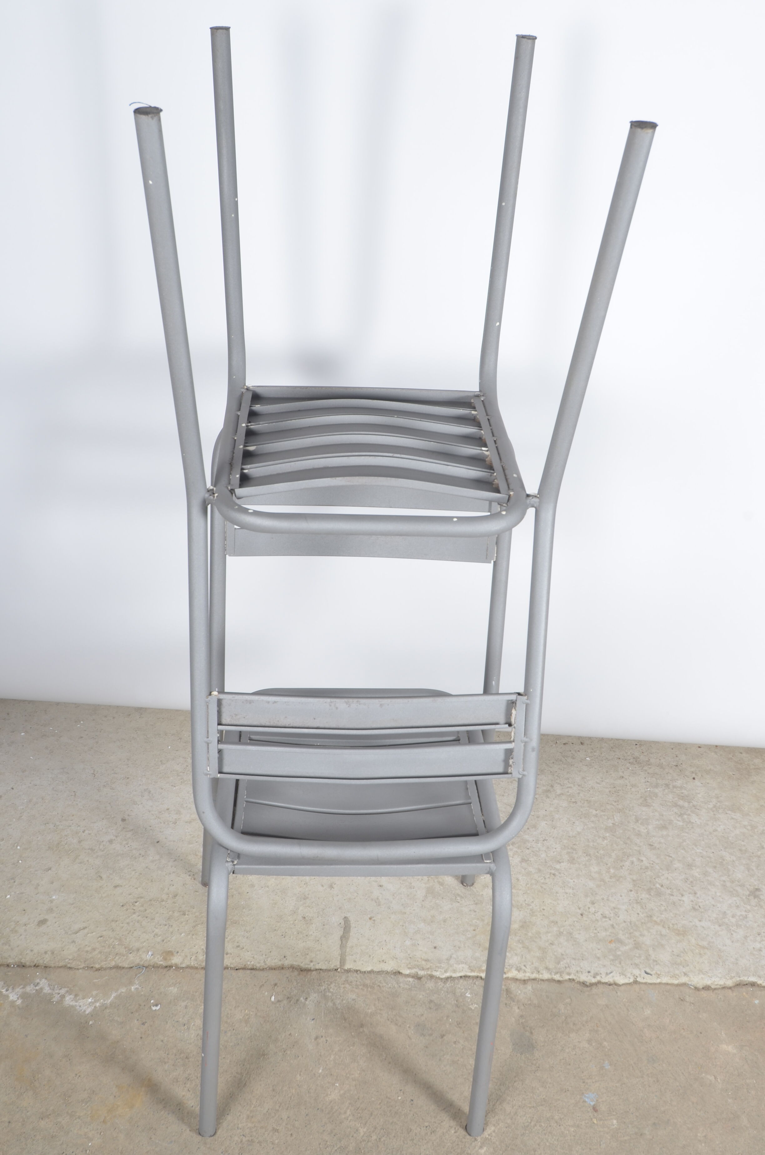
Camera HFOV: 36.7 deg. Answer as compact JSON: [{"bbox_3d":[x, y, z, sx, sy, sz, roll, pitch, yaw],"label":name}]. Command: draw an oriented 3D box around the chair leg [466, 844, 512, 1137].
[{"bbox_3d":[0.136,0.564,1.517,0.031,0.455,0.081,0,31,-3],"label":"chair leg"}]

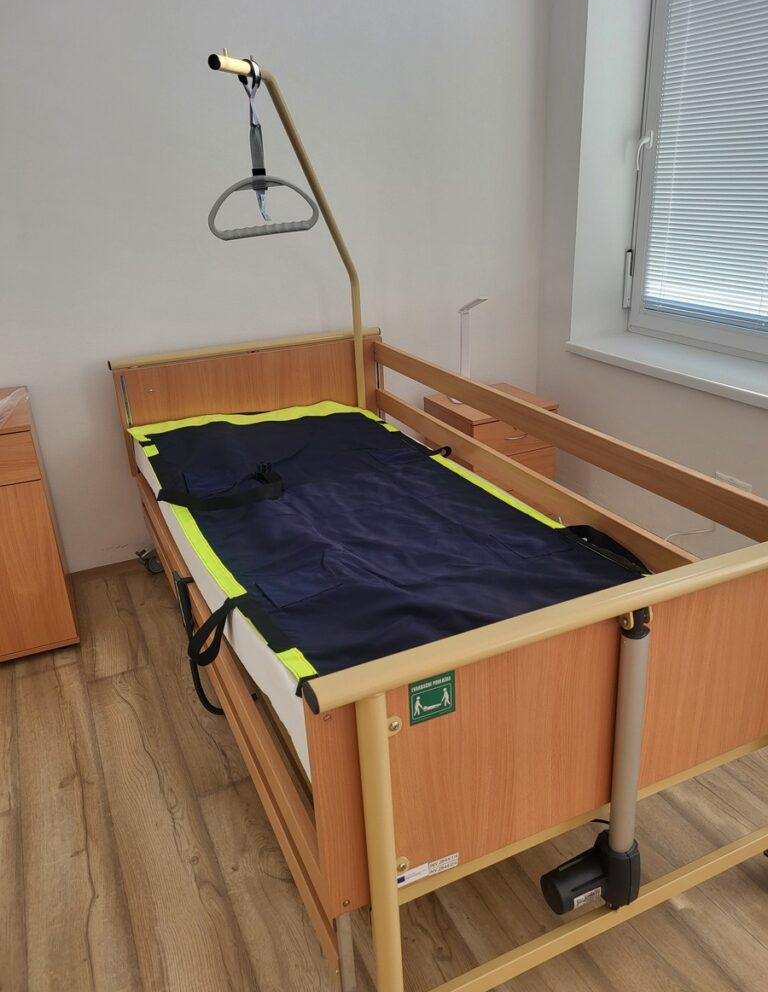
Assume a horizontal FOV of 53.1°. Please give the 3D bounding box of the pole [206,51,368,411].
[{"bbox_3d":[-0.237,-0.601,2.458,0.230,1.350,0.896,4,24,17],"label":"pole"}]

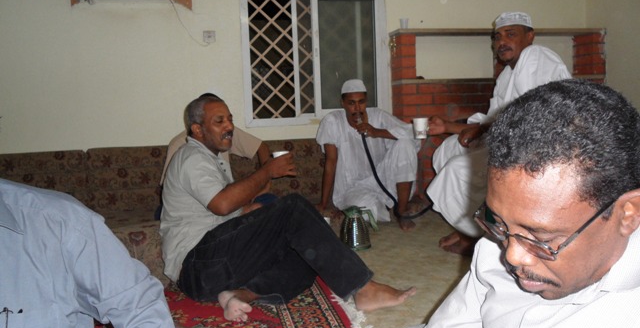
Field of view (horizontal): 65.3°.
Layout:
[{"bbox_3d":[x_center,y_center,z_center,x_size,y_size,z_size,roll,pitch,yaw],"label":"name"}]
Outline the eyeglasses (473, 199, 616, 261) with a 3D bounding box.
[{"bbox_3d":[0.280,0.054,0.603,0.140,0.045,0.140,-36,26,-14],"label":"eyeglasses"}]

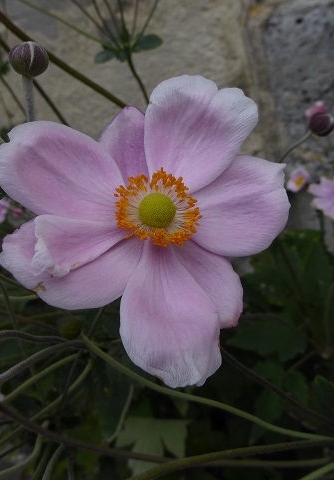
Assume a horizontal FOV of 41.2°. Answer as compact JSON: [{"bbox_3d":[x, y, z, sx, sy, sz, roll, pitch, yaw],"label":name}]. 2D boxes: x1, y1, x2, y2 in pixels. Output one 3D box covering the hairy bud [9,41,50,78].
[{"bbox_3d":[-0.041,-0.054,0.132,0.011,0.011,0.011,2,12,0],"label":"hairy bud"}]

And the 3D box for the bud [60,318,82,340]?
[{"bbox_3d":[-0.035,0.032,0.158,0.008,0.008,0.008,0,18,0],"label":"bud"}]

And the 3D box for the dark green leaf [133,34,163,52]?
[{"bbox_3d":[-0.010,-0.102,0.230,0.015,0.003,0.009,-17,44,0],"label":"dark green leaf"}]

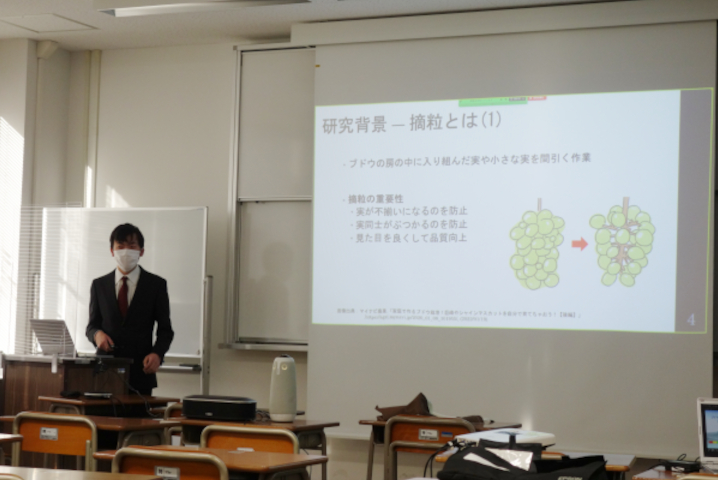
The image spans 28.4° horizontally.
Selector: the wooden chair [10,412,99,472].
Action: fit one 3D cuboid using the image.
[{"bbox_3d":[-1.005,1.030,5.268,0.370,0.785,0.470,0,-4,30],"label":"wooden chair"}]

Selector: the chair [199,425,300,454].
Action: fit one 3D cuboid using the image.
[{"bbox_3d":[-0.286,1.028,4.888,0.370,0.785,0.470,0,-3,25],"label":"chair"}]

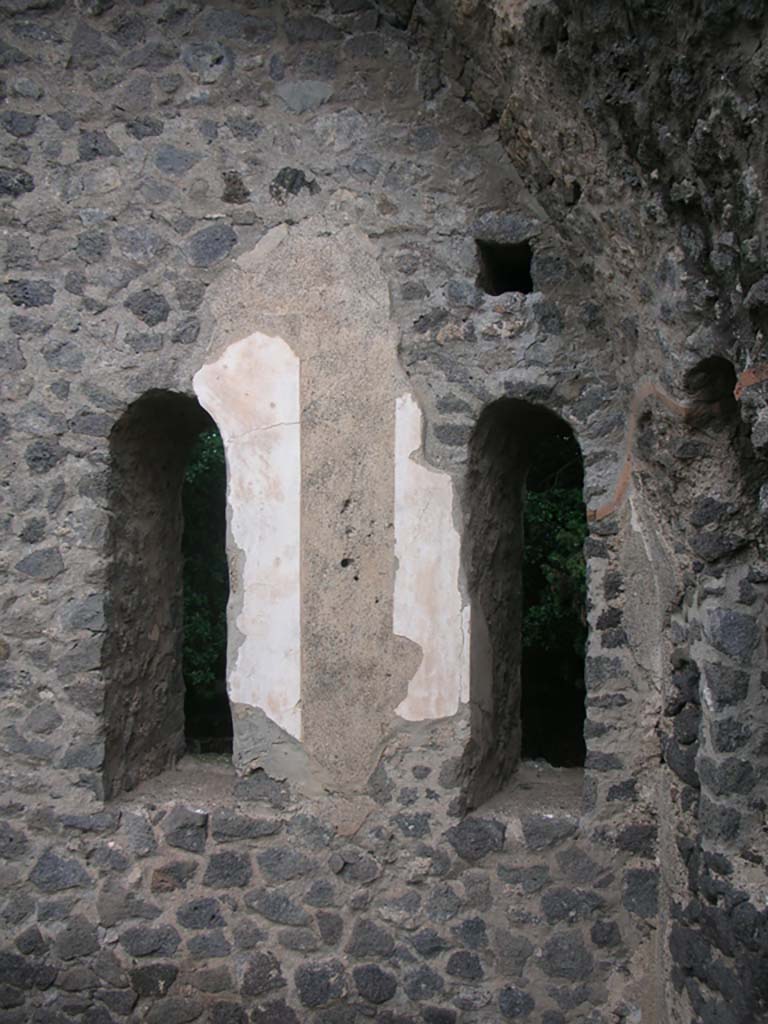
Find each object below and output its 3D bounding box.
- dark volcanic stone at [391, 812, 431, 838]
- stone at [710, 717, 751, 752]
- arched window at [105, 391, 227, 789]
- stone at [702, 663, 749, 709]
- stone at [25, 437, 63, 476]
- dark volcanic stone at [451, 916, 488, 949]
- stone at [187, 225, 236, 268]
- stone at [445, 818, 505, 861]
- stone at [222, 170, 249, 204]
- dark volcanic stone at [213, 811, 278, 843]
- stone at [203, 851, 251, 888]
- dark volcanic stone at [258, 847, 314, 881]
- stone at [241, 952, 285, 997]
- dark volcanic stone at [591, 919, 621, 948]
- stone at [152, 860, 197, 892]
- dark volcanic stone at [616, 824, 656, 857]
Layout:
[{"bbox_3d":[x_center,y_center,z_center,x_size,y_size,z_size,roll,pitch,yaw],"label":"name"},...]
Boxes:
[{"bbox_3d":[0.093,1.064,3.514,0.128,0.087,0.080,0,-3,0],"label":"dark volcanic stone"},{"bbox_3d":[1.116,0.717,3.334,0.129,0.113,0.086,-1,-5,20],"label":"stone"},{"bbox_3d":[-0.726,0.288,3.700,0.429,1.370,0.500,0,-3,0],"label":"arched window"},{"bbox_3d":[1.208,0.614,3.662,0.156,0.158,0.118,-1,-3,20],"label":"stone"},{"bbox_3d":[-1.228,-0.198,3.756,0.134,0.134,0.096,0,-4,0],"label":"stone"},{"bbox_3d":[0.331,1.629,4.012,0.142,0.121,0.098,0,-2,0],"label":"dark volcanic stone"},{"bbox_3d":[-0.637,-0.984,3.823,0.179,0.150,0.118,0,-4,0],"label":"stone"},{"bbox_3d":[0.353,1.278,4.041,0.225,0.159,0.144,0,-2,0],"label":"stone"},{"bbox_3d":[-0.593,-1.296,4.137,0.100,0.132,0.087,0,-2,0],"label":"stone"},{"bbox_3d":[-0.444,1.024,3.405,0.223,0.102,0.110,0,-4,3],"label":"dark volcanic stone"},{"bbox_3d":[-0.555,1.260,3.650,0.164,0.130,0.105,0,-4,0],"label":"stone"},{"bbox_3d":[-0.313,1.139,3.387,0.182,0.108,0.100,0,-4,3],"label":"dark volcanic stone"},{"bbox_3d":[-0.471,1.792,4.013,0.164,0.166,0.124,0,-2,0],"label":"stone"},{"bbox_3d":[0.748,1.423,3.496,0.101,0.099,0.080,0,-3,0],"label":"dark volcanic stone"},{"bbox_3d":[-0.691,1.208,3.457,0.155,0.101,0.100,0,-3,0],"label":"stone"},{"bbox_3d":[0.858,1.116,3.517,0.135,0.106,0.090,0,-3,0],"label":"dark volcanic stone"}]

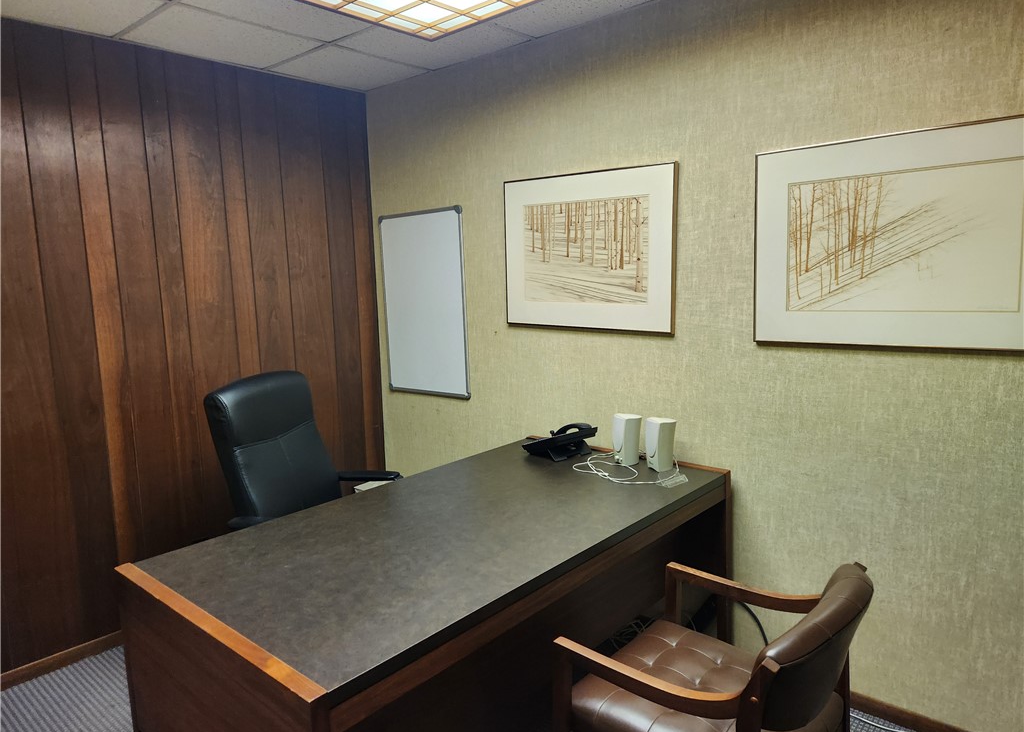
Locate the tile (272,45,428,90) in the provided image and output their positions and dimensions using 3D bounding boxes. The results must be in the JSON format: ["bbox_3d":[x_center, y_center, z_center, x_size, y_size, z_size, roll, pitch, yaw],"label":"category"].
[{"bbox_3d":[-0.739,-1.360,3.114,0.495,0.018,0.560,5,10,41],"label":"tile"}]

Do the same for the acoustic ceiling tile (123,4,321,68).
[{"bbox_3d":[-1.129,-1.288,2.669,0.495,0.018,0.595,5,10,41],"label":"acoustic ceiling tile"}]

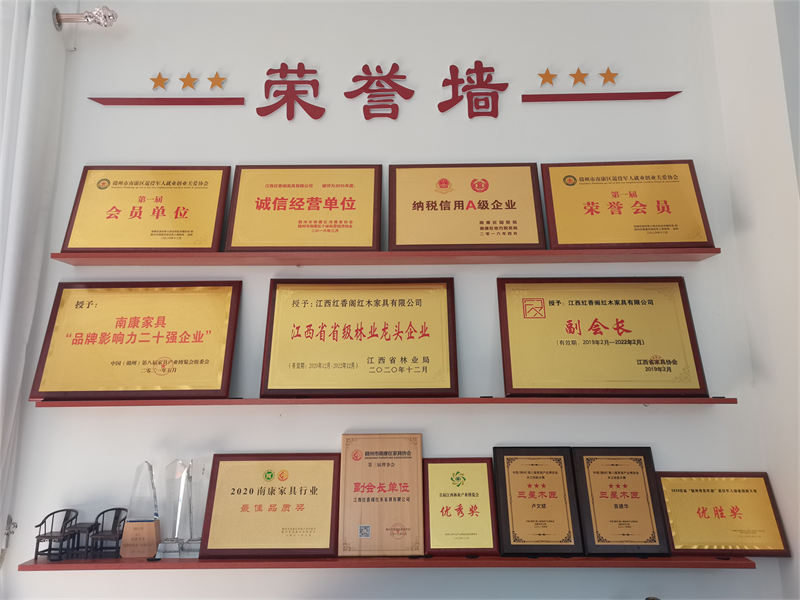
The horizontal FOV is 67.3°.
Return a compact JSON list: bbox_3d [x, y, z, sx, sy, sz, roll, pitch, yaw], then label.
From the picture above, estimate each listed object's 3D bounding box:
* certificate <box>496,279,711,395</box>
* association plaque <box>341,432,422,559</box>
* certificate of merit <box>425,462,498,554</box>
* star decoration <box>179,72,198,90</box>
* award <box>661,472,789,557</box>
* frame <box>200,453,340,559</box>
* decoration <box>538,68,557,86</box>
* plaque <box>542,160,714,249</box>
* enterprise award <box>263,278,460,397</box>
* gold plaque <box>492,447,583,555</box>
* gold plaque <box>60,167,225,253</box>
[{"bbox_3d":[0.626,0.114,1.903,0.609,0.397,0.024,0,-24,0],"label":"certificate"},{"bbox_3d":[-0.054,0.588,1.828,0.249,0.351,0.020,0,-22,0],"label":"association plaque"},{"bbox_3d":[0.181,0.625,1.822,0.216,0.276,0.024,0,-25,0],"label":"certificate of merit"},{"bbox_3d":[-0.746,-0.772,2.129,0.068,0.068,0.010,0,-11,0],"label":"star decoration"},{"bbox_3d":[0.926,0.621,1.739,0.338,0.231,0.020,0,-28,1],"label":"award"},{"bbox_3d":[-0.381,0.620,1.827,0.402,0.294,0.024,0,-25,0],"label":"frame"},{"bbox_3d":[0.520,-0.781,2.121,0.069,0.074,0.010,0,-11,0],"label":"decoration"},{"bbox_3d":[0.713,-0.297,1.904,0.496,0.325,0.020,0,-24,1],"label":"plaque"},{"bbox_3d":[-0.122,0.118,1.909,0.600,0.399,0.024,0,-24,0],"label":"enterprise award"},{"bbox_3d":[0.403,0.586,1.753,0.236,0.302,0.020,0,-26,1],"label":"gold plaque"},{"bbox_3d":[-0.802,-0.286,1.922,0.486,0.327,0.020,0,-25,1],"label":"gold plaque"}]

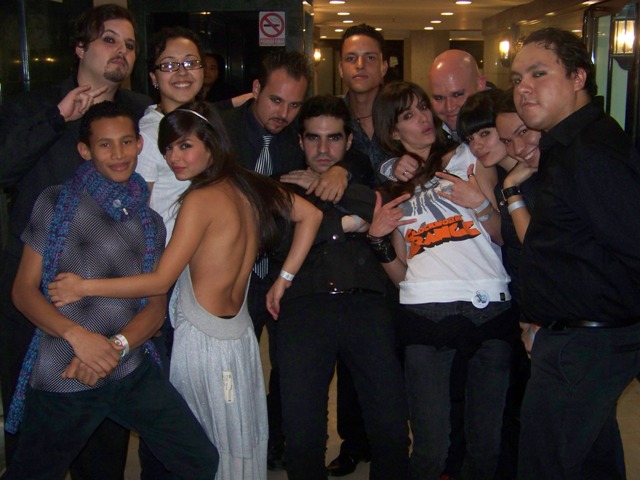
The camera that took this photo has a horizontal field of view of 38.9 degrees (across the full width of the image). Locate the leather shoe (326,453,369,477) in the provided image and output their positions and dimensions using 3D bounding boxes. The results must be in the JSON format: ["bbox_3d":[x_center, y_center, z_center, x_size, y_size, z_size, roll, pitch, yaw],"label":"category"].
[{"bbox_3d":[0.122,0.879,3.746,0.105,0.110,0.285,10,14,41],"label":"leather shoe"}]

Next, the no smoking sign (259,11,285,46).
[{"bbox_3d":[-0.393,-1.728,7.410,0.213,0.275,0.010,1,11,5],"label":"no smoking sign"}]

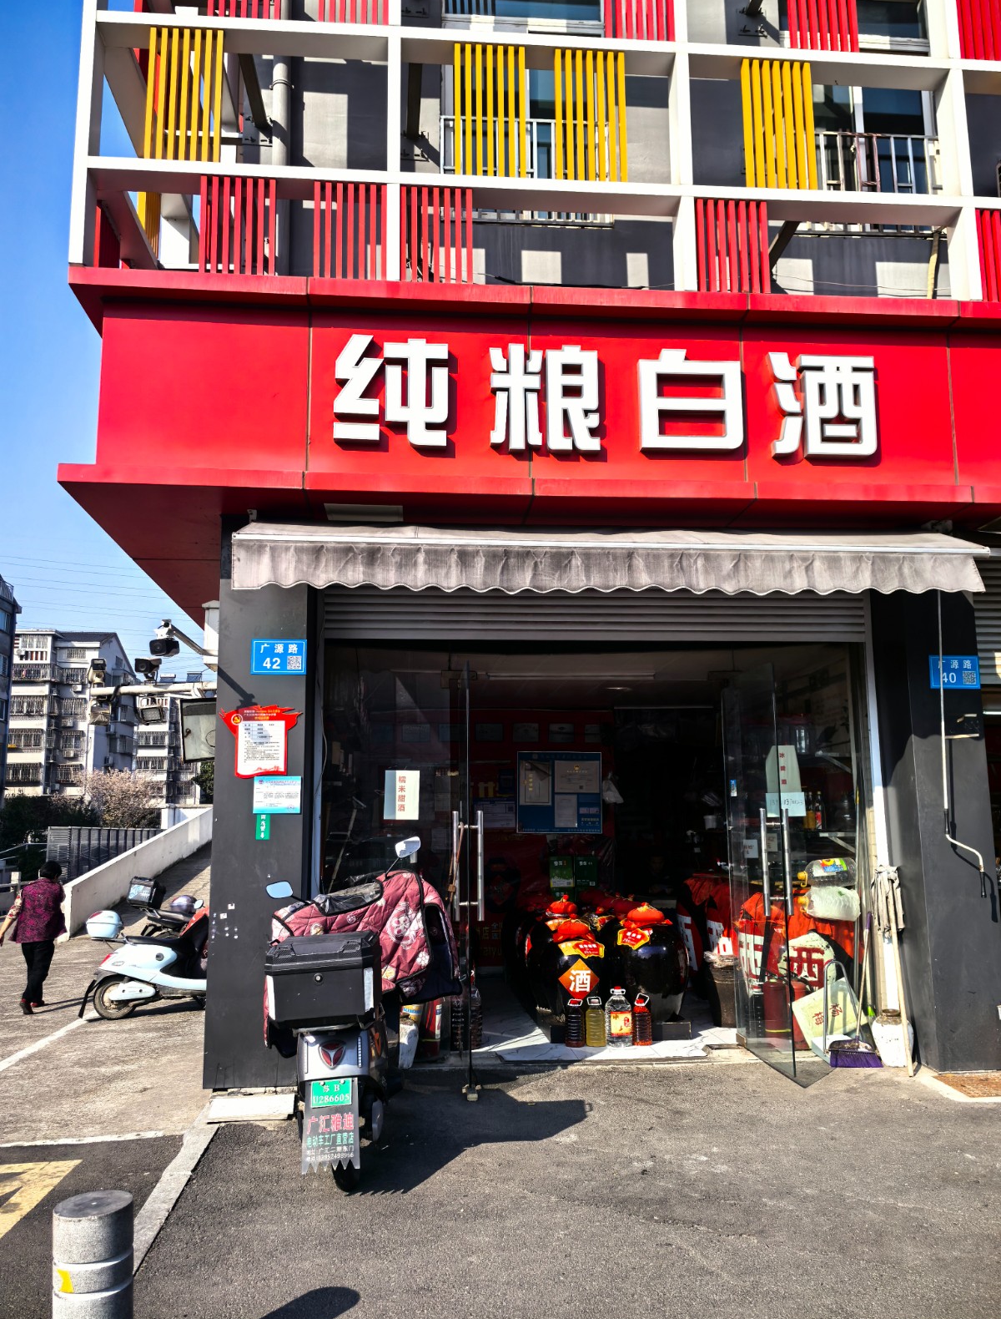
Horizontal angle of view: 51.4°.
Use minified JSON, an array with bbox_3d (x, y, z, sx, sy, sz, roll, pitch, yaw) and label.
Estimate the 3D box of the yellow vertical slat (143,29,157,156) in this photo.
[{"bbox_3d":[-1.954,-3.151,5.817,0.033,0.832,0.037,0,-9,-5],"label":"yellow vertical slat"}]

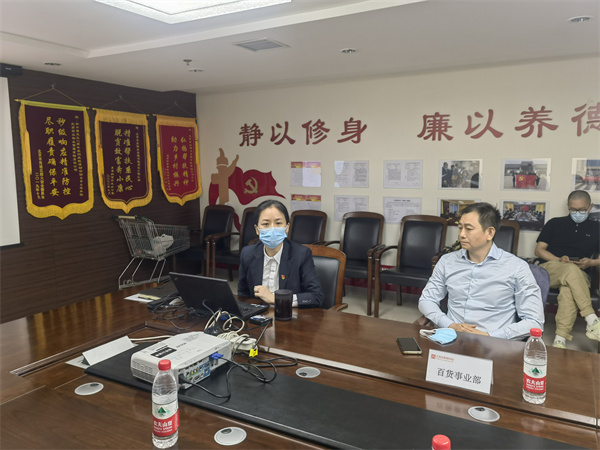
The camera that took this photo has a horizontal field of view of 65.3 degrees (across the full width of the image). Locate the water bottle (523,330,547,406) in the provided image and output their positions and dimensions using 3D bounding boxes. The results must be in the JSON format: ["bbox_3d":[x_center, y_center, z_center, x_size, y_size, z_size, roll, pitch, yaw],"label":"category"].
[{"bbox_3d":[0.742,0.443,1.474,0.064,0.232,0.064,4,8,28],"label":"water bottle"}]

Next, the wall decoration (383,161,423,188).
[{"bbox_3d":[1.131,-0.561,5.164,0.436,0.314,0.020,4,9,29],"label":"wall decoration"}]

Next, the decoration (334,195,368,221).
[{"bbox_3d":[0.599,-0.194,5.522,0.436,0.314,0.020,4,9,29],"label":"decoration"}]

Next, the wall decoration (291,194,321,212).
[{"bbox_3d":[0.072,-0.213,5.697,0.415,0.308,0.020,4,8,28],"label":"wall decoration"}]

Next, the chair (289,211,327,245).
[{"bbox_3d":[-0.050,0.320,5.158,0.600,0.920,0.660,4,9,28],"label":"chair"}]

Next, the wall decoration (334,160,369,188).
[{"bbox_3d":[0.593,-0.597,5.468,0.436,0.314,0.020,4,9,29],"label":"wall decoration"}]

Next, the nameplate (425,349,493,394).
[{"bbox_3d":[0.538,0.483,1.576,0.204,0.100,0.075,4,9,29],"label":"nameplate"}]

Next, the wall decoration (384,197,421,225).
[{"bbox_3d":[1.127,-0.153,5.144,0.420,0.298,0.010,4,9,28],"label":"wall decoration"}]

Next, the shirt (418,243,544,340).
[{"bbox_3d":[0.888,0.343,2.336,0.590,0.480,0.370,4,9,32],"label":"shirt"}]

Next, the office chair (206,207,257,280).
[{"bbox_3d":[-0.632,0.278,5.489,0.600,0.920,0.660,4,9,28],"label":"office chair"}]

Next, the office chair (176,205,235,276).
[{"bbox_3d":[-1.173,0.258,5.947,0.590,0.985,0.640,4,8,28],"label":"office chair"}]

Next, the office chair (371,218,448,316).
[{"bbox_3d":[1.118,0.399,4.537,0.600,0.920,0.660,4,9,28],"label":"office chair"}]

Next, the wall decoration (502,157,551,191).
[{"bbox_3d":[2.195,-0.490,4.561,0.436,0.314,0.020,4,9,29],"label":"wall decoration"}]

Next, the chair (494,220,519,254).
[{"bbox_3d":[1.682,0.437,4.238,0.600,0.920,0.660,4,9,28],"label":"chair"}]

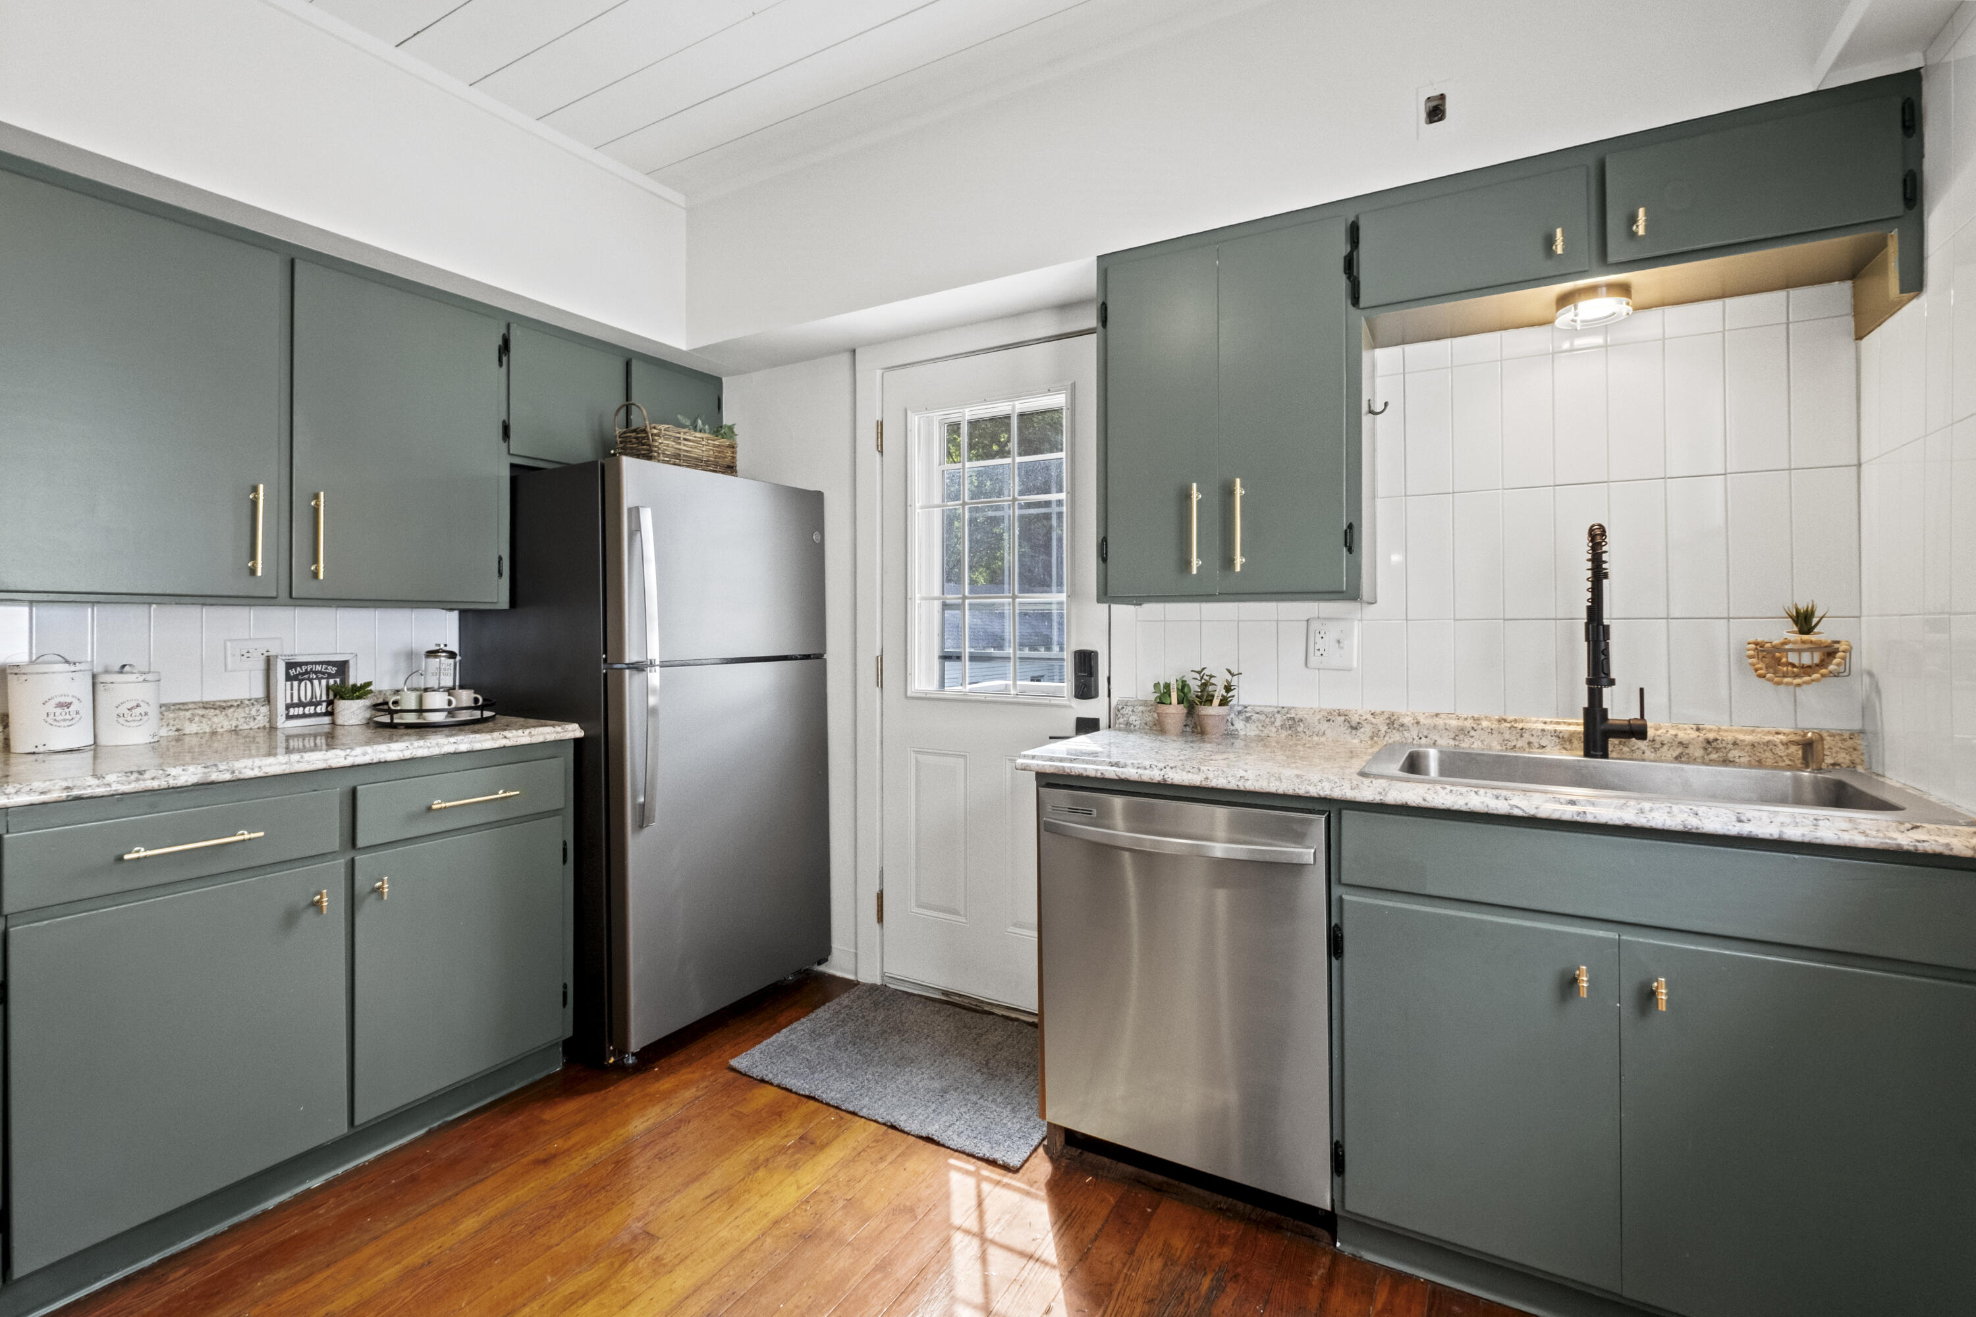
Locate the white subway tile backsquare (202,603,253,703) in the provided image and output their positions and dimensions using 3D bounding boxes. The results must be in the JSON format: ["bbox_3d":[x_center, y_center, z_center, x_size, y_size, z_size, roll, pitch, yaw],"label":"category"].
[{"bbox_3d":[-2.099,-0.013,2.270,0.010,0.265,0.102,0,1,30],"label":"white subway tile backsquare"}]

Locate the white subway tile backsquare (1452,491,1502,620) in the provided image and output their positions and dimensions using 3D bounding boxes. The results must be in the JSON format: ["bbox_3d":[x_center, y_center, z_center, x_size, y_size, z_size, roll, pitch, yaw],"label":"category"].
[{"bbox_3d":[1.159,-0.243,1.947,0.098,0.302,0.010,0,1,30],"label":"white subway tile backsquare"}]

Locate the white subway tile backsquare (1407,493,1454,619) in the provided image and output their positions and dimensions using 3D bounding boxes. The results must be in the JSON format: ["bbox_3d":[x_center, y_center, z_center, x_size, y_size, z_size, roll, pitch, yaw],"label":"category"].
[{"bbox_3d":[1.074,-0.245,1.997,0.100,0.304,0.010,0,1,30],"label":"white subway tile backsquare"}]

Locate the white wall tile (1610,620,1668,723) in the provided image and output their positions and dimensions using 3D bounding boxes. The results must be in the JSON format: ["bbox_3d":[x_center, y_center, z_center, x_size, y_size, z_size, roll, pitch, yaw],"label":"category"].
[{"bbox_3d":[1.510,0.025,1.912,0.106,0.228,0.012,0,1,29],"label":"white wall tile"}]

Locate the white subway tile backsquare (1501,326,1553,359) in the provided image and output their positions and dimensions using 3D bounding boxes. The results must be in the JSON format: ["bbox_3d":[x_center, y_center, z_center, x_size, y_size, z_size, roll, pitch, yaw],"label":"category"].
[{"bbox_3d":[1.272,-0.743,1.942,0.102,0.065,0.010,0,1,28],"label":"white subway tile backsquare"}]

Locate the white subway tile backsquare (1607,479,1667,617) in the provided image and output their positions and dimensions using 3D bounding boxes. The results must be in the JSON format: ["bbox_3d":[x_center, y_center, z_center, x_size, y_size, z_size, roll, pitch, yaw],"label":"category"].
[{"bbox_3d":[1.444,-0.241,1.829,0.101,0.305,0.010,1,1,28],"label":"white subway tile backsquare"}]

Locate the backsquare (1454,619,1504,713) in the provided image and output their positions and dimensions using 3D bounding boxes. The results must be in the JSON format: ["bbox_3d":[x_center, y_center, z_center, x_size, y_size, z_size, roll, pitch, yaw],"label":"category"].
[{"bbox_3d":[1.161,0.021,1.942,0.100,0.222,0.010,0,1,29],"label":"backsquare"}]

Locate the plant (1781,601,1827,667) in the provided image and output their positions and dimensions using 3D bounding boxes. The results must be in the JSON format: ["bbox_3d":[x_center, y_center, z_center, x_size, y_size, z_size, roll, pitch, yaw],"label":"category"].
[{"bbox_3d":[1.640,-0.049,1.653,0.064,0.132,0.064,1,1,28],"label":"plant"}]

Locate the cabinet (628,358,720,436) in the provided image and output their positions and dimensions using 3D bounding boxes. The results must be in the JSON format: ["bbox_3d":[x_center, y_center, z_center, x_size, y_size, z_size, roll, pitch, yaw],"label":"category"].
[{"bbox_3d":[-1.234,-0.811,3.025,0.310,0.420,0.410,0,1,30],"label":"cabinet"}]

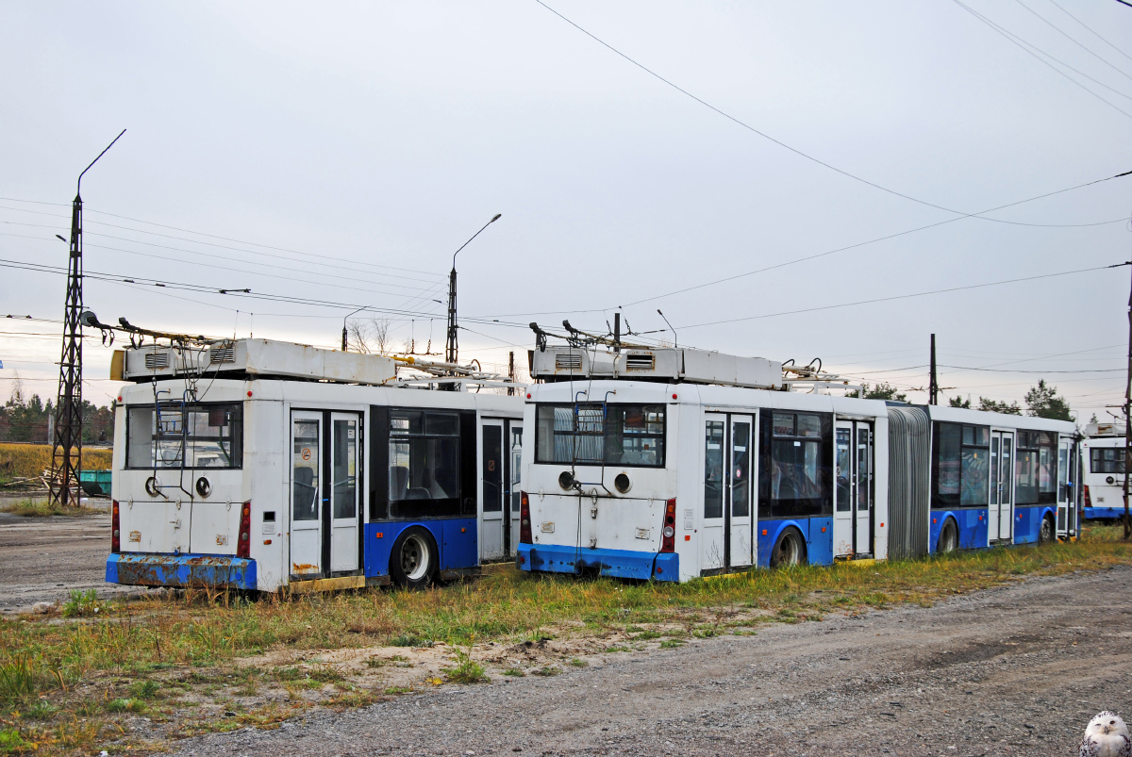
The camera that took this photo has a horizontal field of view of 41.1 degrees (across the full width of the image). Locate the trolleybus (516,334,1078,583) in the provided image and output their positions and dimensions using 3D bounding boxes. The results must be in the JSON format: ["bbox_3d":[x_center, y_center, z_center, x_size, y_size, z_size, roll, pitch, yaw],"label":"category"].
[{"bbox_3d":[5.504,1.572,27.208,2.550,3.380,17.750,-1,-3,35],"label":"trolleybus"}]

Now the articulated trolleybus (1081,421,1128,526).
[{"bbox_3d":[20.767,3.500,56.101,2.550,3.350,17.700,0,-3,20],"label":"articulated trolleybus"}]

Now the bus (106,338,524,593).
[{"bbox_3d":[-0.044,1.548,26.351,2.550,3.350,17.700,-2,-4,33],"label":"bus"}]

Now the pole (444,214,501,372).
[{"bbox_3d":[-3.957,-1.012,63.788,2.800,12.000,0.800,-1,-4,32],"label":"pole"}]

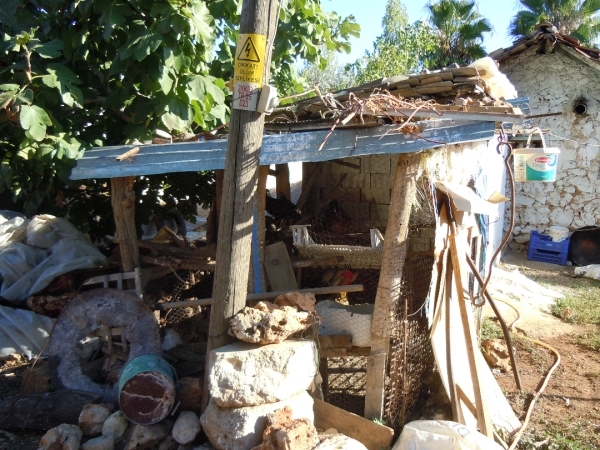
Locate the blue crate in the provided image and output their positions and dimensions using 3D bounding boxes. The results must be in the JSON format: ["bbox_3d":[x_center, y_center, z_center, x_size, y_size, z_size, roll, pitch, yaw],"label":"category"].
[{"bbox_3d":[2.799,0.247,5.850,0.420,0.300,0.360,6,12,26],"label":"blue crate"}]

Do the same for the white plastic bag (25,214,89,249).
[{"bbox_3d":[-1.686,0.038,3.600,0.400,0.200,0.300,-3,11,-16],"label":"white plastic bag"}]

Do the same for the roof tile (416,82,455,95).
[{"bbox_3d":[1.276,-1.294,4.950,0.350,0.072,0.170,-8,7,6],"label":"roof tile"}]

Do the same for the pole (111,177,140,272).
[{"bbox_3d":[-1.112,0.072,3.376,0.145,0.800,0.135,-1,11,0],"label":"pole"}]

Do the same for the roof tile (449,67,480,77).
[{"bbox_3d":[1.285,-1.196,4.050,0.230,0.060,0.250,-5,10,0],"label":"roof tile"}]

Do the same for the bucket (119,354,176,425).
[{"bbox_3d":[-0.816,0.878,2.785,0.300,0.300,0.285,-3,3,-17],"label":"bucket"}]

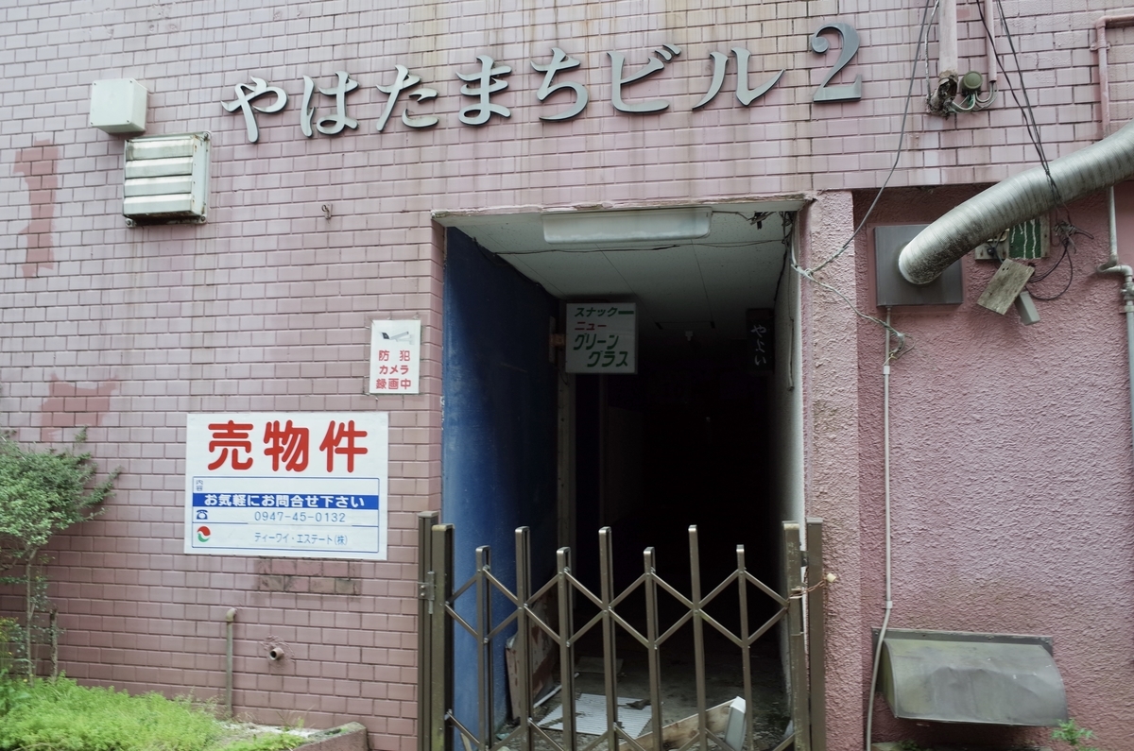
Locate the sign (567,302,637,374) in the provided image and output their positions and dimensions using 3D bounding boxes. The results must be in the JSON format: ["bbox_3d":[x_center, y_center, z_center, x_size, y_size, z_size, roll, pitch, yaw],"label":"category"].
[{"bbox_3d":[0.221,-0.240,5.719,0.454,0.451,0.110,-1,-3,8],"label":"sign"}]

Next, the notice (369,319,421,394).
[{"bbox_3d":[-0.705,-0.076,3.615,0.216,0.300,0.010,-1,-3,12],"label":"notice"}]

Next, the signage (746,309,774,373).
[{"bbox_3d":[1.437,-0.256,6.536,0.195,0.469,0.090,-1,-3,12],"label":"signage"}]

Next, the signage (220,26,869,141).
[{"bbox_3d":[-0.204,-1.153,3.550,2.656,0.304,0.035,-1,-3,12],"label":"signage"}]

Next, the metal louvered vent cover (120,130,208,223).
[{"bbox_3d":[-1.780,-0.867,3.860,0.414,0.414,0.085,-1,-3,12],"label":"metal louvered vent cover"}]

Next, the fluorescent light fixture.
[{"bbox_3d":[0.248,-0.610,3.571,0.674,0.098,0.150,-1,-3,12],"label":"fluorescent light fixture"}]

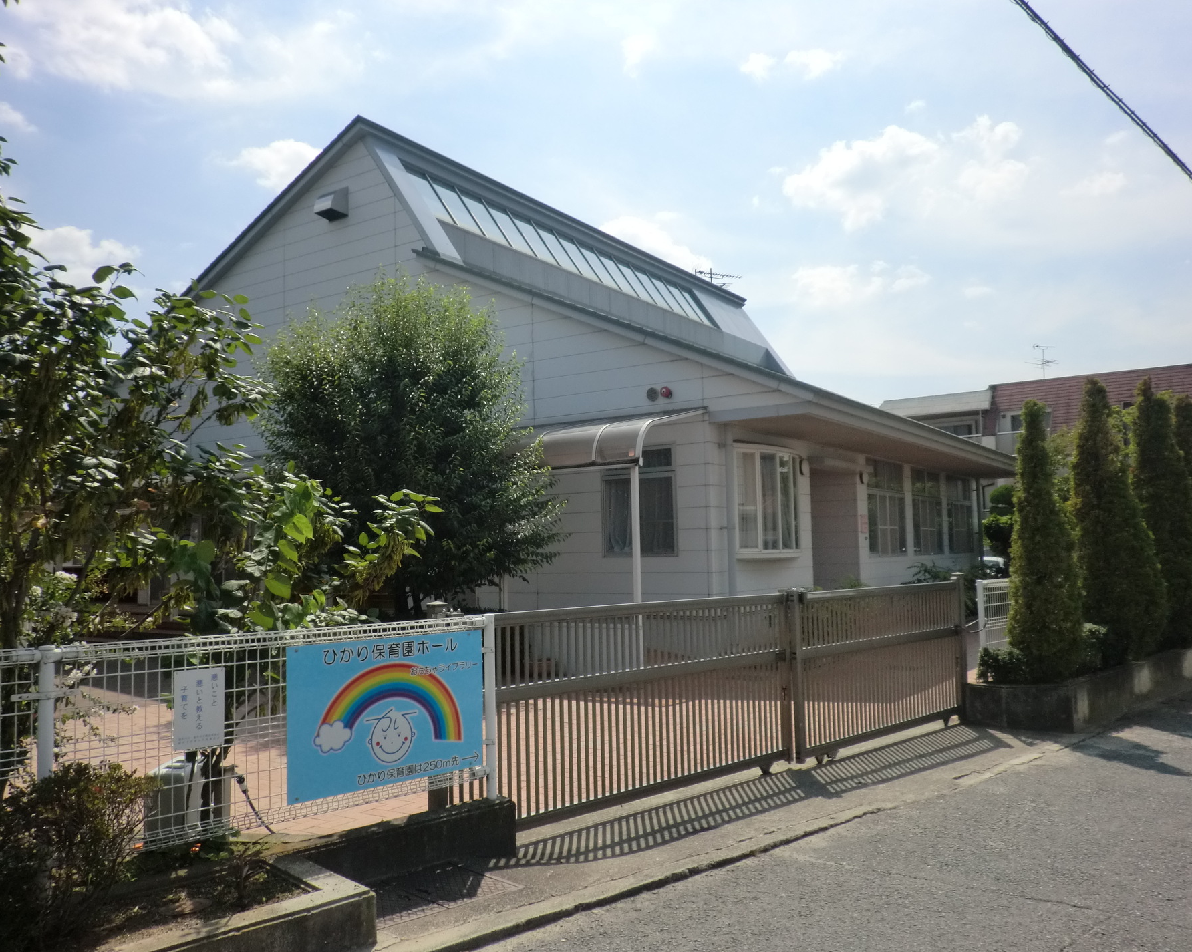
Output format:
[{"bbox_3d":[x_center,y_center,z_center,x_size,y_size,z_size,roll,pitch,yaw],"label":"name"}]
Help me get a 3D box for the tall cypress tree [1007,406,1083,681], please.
[{"bbox_3d":[3.910,0.567,8.400,0.680,2.540,0.680,3,-6,-42],"label":"tall cypress tree"}]

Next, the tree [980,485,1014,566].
[{"bbox_3d":[10.512,1.748,24.498,1.250,3.000,1.250,3,-6,-42],"label":"tree"}]

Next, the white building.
[{"bbox_3d":[-0.109,-1.367,24.364,18.200,9.550,16.650,-4,-5,34],"label":"white building"}]

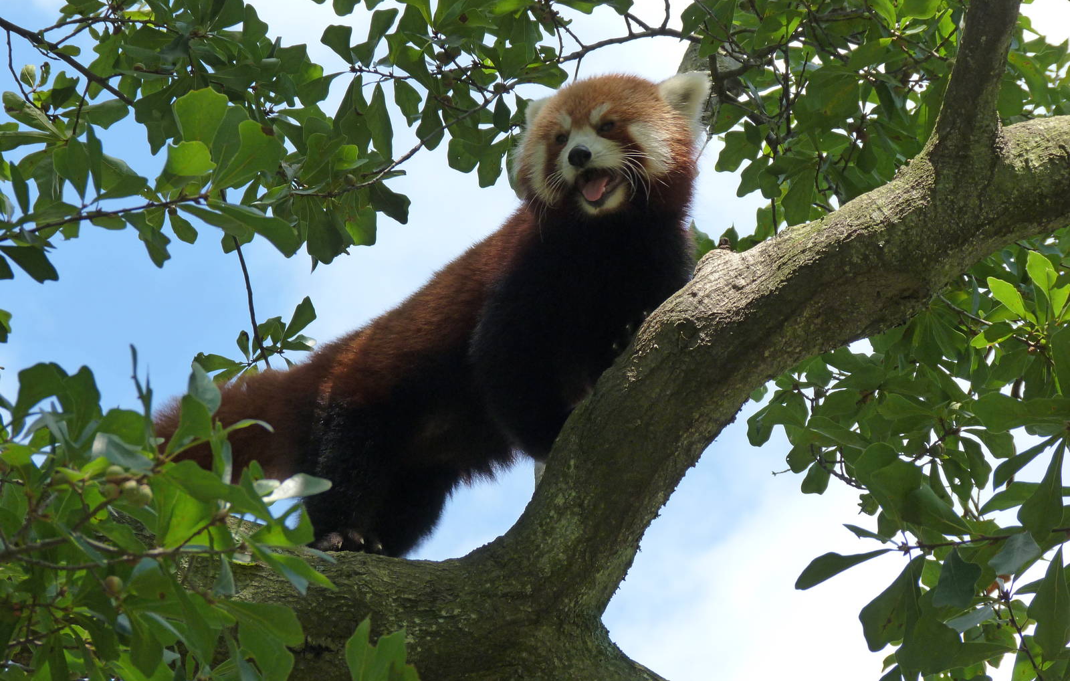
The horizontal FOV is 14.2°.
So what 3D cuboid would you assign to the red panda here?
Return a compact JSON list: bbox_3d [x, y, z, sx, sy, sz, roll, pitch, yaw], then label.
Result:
[{"bbox_3d":[-0.115,-0.026,4.620,0.610,0.430,0.250,-16,-27,35],"label":"red panda"}]

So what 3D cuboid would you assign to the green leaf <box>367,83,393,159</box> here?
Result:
[{"bbox_3d":[-0.178,-0.253,4.950,0.028,0.088,0.024,-8,-11,0],"label":"green leaf"}]

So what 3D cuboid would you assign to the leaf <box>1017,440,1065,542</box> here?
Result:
[{"bbox_3d":[0.530,0.157,4.500,0.047,0.108,0.025,11,-11,0],"label":"leaf"}]

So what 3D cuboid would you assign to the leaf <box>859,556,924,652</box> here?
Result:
[{"bbox_3d":[0.373,0.275,4.500,0.052,0.108,0.025,19,-11,0],"label":"leaf"}]

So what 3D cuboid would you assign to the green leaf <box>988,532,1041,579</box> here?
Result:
[{"bbox_3d":[0.497,0.222,4.450,0.044,0.060,0.014,34,-16,23],"label":"green leaf"}]

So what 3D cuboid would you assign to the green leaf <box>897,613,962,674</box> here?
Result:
[{"bbox_3d":[0.409,0.314,4.450,0.076,0.015,0.066,-16,-67,12],"label":"green leaf"}]

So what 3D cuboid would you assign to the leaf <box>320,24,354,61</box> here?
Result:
[{"bbox_3d":[-0.219,-0.329,4.750,0.036,0.012,0.055,-25,-71,12],"label":"leaf"}]

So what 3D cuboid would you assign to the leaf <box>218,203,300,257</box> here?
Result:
[{"bbox_3d":[-0.290,-0.116,4.500,0.102,0.016,0.040,31,-49,6],"label":"leaf"}]

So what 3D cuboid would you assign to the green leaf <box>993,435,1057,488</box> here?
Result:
[{"bbox_3d":[0.514,0.127,4.500,0.086,0.030,0.024,-37,-31,-11],"label":"green leaf"}]

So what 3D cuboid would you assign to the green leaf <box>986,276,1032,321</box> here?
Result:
[{"bbox_3d":[0.529,-0.047,4.800,0.064,0.013,0.032,48,-50,-6],"label":"green leaf"}]

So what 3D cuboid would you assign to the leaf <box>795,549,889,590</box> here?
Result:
[{"bbox_3d":[0.318,0.237,4.450,0.104,0.015,0.042,-22,-42,3],"label":"leaf"}]

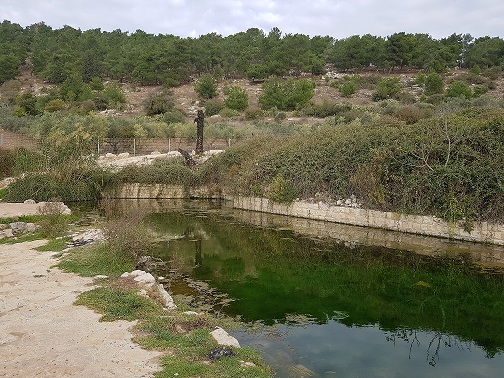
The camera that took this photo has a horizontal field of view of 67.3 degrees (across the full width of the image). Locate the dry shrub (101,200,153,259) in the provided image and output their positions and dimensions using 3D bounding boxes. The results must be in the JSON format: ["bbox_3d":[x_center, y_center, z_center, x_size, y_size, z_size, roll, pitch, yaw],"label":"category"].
[{"bbox_3d":[-2.307,0.701,7.000,0.933,1.051,0.900,-1,4,-18],"label":"dry shrub"}]

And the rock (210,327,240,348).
[{"bbox_3d":[-0.254,1.415,3.620,0.270,0.120,0.160,3,5,41],"label":"rock"}]

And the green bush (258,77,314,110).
[{"bbox_3d":[5.247,-14.292,58.000,8.322,4.804,6.000,0,3,5],"label":"green bush"}]

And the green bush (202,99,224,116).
[{"bbox_3d":[-5.384,-11.364,53.000,2.987,2.469,2.800,0,3,-6],"label":"green bush"}]

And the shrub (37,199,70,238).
[{"bbox_3d":[-4.499,0.642,8.600,0.749,0.890,0.720,-2,4,-28],"label":"shrub"}]

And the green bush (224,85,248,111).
[{"bbox_3d":[-2.328,-13.706,57.000,3.505,3.836,3.200,0,3,-2],"label":"green bush"}]

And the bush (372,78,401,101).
[{"bbox_3d":[22.704,-16.717,64.000,4.591,3.645,4.000,1,4,20],"label":"bush"}]

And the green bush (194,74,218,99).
[{"bbox_3d":[-7.921,-17.785,66.000,4.058,4.100,3.700,0,3,-7],"label":"green bush"}]

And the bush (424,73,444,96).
[{"bbox_3d":[32.273,-18.404,67.000,3.433,4.162,3.200,2,4,26],"label":"bush"}]

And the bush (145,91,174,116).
[{"bbox_3d":[-12.926,-11.871,53.000,4.074,3.567,3.700,-1,4,-14],"label":"bush"}]

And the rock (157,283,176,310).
[{"bbox_3d":[-1.032,1.284,4.550,0.150,0.190,0.420,-2,4,-24],"label":"rock"}]

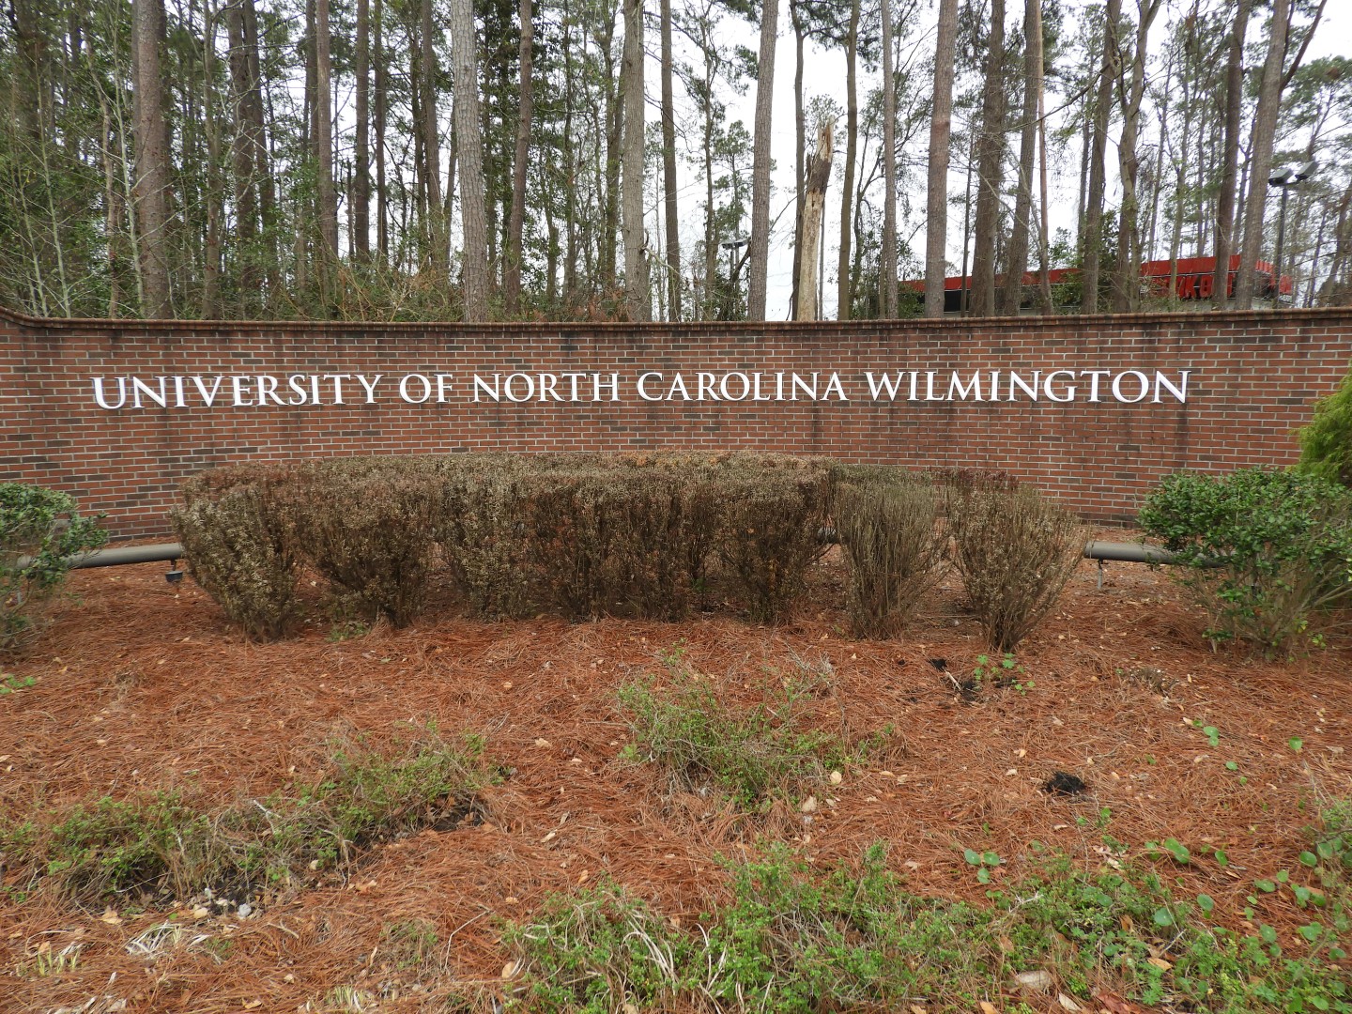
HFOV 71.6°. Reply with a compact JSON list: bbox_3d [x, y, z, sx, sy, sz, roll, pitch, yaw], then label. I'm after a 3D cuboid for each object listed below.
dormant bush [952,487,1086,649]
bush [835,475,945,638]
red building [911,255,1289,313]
[{"bbox_3d":[1.963,0.356,5.409,0.768,0.909,0.768,3,9,20],"label":"dormant bush"},{"bbox_3d":[1.291,0.311,5.659,0.654,0.931,0.654,2,9,13],"label":"bush"},{"bbox_3d":[19.461,-8.173,45.041,6.800,5.820,15.740,-9,12,-44],"label":"red building"}]

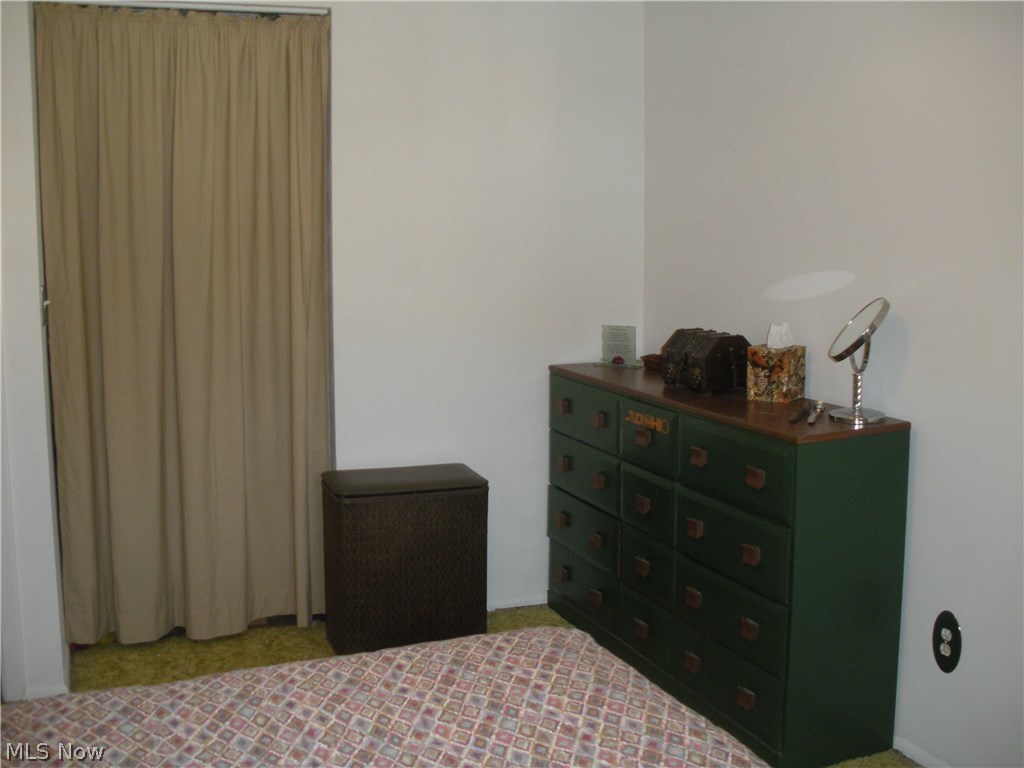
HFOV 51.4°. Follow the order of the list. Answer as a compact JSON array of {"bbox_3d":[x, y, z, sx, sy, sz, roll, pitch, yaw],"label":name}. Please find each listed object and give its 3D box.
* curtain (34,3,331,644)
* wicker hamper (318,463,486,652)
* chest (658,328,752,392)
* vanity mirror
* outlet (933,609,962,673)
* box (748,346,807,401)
[{"bbox_3d":[-0.997,-0.167,3.363,0.910,1.980,0.100,-4,9,-22],"label":"curtain"},{"bbox_3d":[-0.348,0.573,3.518,0.500,0.555,0.240,-3,9,-17],"label":"wicker hamper"},{"bbox_3d":[0.604,-0.074,3.246,0.178,0.172,0.240,-4,9,-26],"label":"chest"},{"bbox_3d":[0.875,-0.063,2.679,0.160,0.312,0.200,0,8,3],"label":"vanity mirror"},{"bbox_3d":[1.039,0.620,2.554,0.012,0.153,0.094,-4,9,-22],"label":"outlet"},{"bbox_3d":[0.752,-0.031,3.018,0.126,0.151,0.126,5,10,34],"label":"box"}]

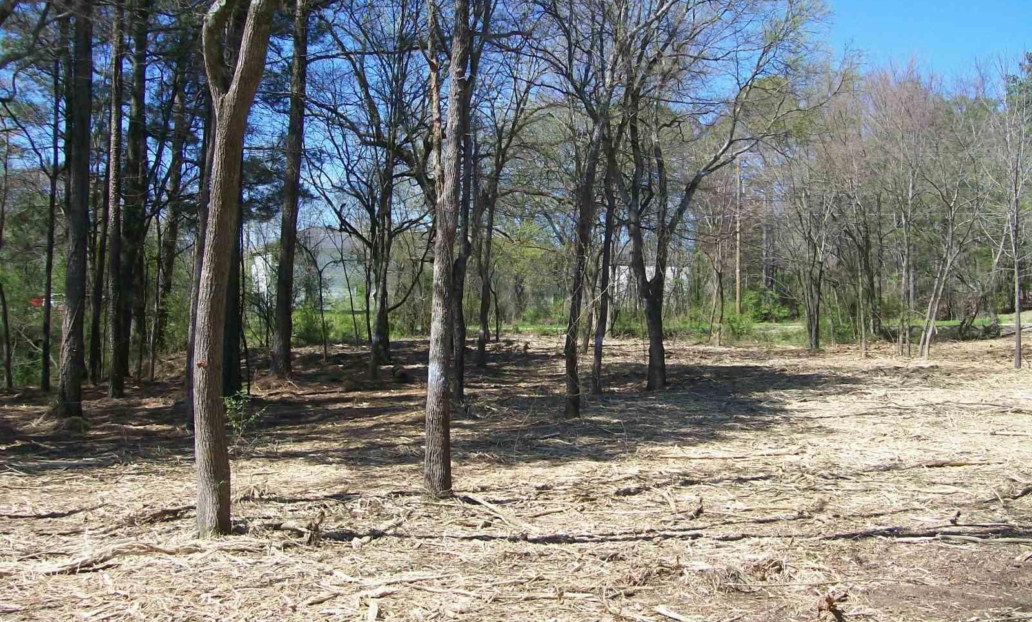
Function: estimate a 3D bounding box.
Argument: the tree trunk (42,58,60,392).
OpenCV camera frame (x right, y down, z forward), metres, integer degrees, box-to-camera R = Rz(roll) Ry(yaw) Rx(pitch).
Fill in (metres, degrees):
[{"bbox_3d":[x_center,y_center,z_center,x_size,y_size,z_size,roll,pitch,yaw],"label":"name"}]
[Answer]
[{"bbox_3d":[-7.664,-1.411,17.755,0.147,5.506,0.147,2,1,0],"label":"tree trunk"}]

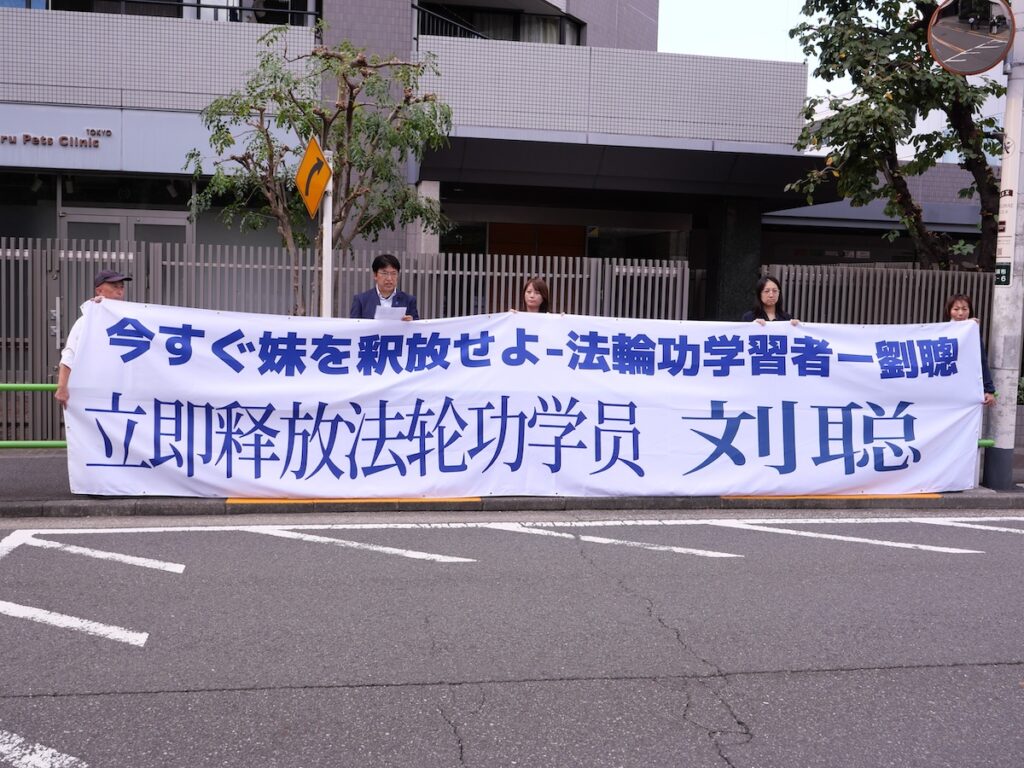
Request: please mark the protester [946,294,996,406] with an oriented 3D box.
[{"bbox_3d":[3.646,0.054,8.532,0.500,1.529,0.400,2,5,1],"label":"protester"}]

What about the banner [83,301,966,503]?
[{"bbox_3d":[0.355,0.123,7.654,6.738,1.360,0.200,1,6,-11],"label":"banner"}]

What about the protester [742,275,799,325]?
[{"bbox_3d":[1.971,-0.016,8.225,0.470,1.636,0.400,1,5,-6],"label":"protester"}]

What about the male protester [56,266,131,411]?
[{"bbox_3d":[-2.822,-0.007,7.288,0.560,1.537,0.440,-3,7,-38],"label":"male protester"}]

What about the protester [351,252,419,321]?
[{"bbox_3d":[-0.921,-0.080,7.696,0.530,1.707,0.450,1,6,-8],"label":"protester"}]

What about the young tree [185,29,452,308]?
[{"bbox_3d":[-1.878,-1.443,10.284,2.450,3.876,2.200,1,6,-11],"label":"young tree"}]

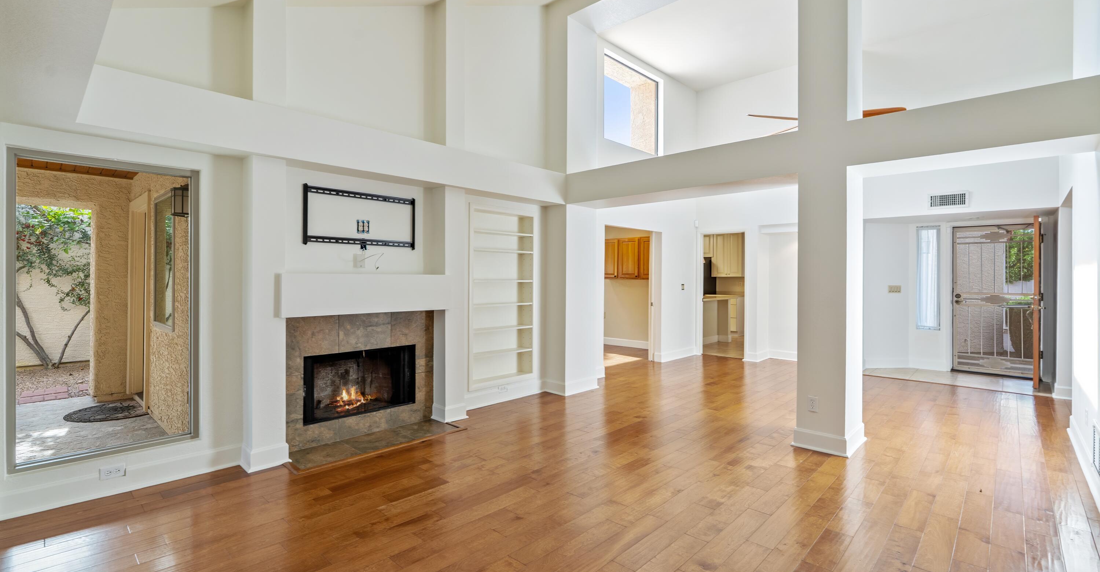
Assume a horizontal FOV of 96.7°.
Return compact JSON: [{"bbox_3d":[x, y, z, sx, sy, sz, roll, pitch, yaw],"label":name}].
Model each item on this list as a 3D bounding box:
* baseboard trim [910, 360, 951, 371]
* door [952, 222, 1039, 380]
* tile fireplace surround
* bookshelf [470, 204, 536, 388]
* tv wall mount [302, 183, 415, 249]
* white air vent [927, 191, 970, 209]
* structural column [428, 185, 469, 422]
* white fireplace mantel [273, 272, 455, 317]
[{"bbox_3d":[5.516,1.151,7.107,0.460,0.130,0.020,1,1,43],"label":"baseboard trim"},{"bbox_3d":[6.060,0.191,6.675,0.890,2.030,0.045,1,1,43],"label":"door"},{"bbox_3d":[-1.517,0.714,4.025,0.057,1.015,1.280,1,1,43],"label":"tile fireplace surround"},{"bbox_3d":[-0.561,0.118,5.231,0.290,1.850,0.945,1,1,43],"label":"bookshelf"},{"bbox_3d":[-1.521,-0.540,3.984,0.042,0.453,0.935,1,1,43],"label":"tv wall mount"},{"bbox_3d":[4.914,-1.059,6.034,0.398,0.190,0.025,1,1,43],"label":"white air vent"},{"bbox_3d":[-0.927,0.165,4.495,0.220,2.105,0.232,1,1,43],"label":"structural column"},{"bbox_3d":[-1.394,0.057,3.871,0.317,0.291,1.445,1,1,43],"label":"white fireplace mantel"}]

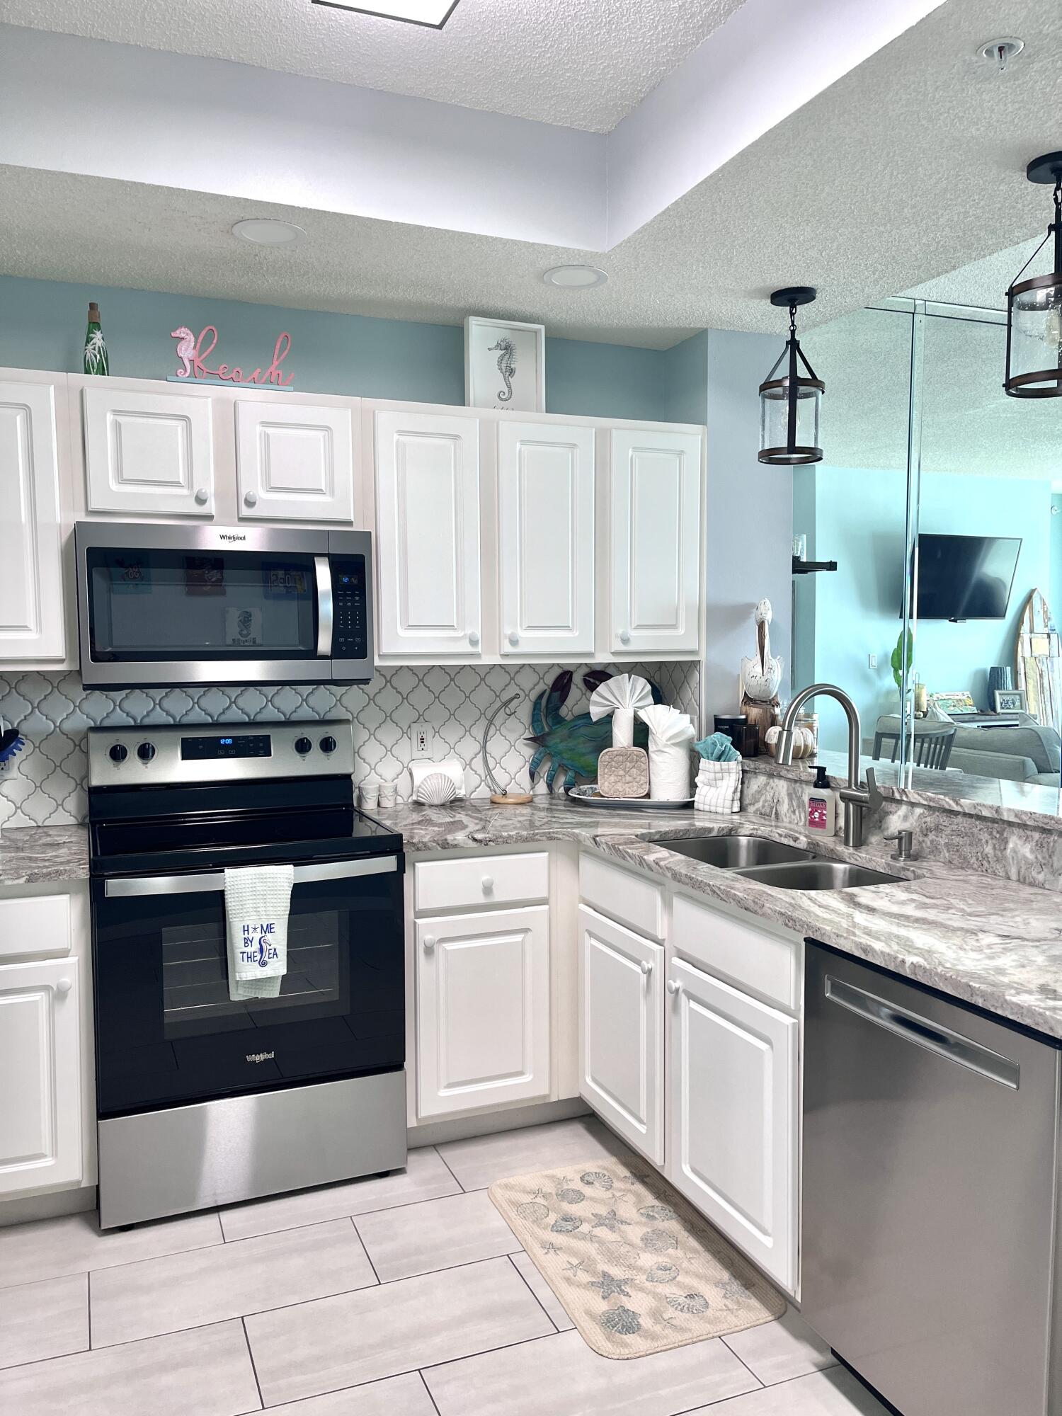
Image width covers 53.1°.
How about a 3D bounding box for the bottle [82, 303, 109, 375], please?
[{"bbox_3d":[-1.186,-0.984,2.893,0.067,0.242,0.067,-2,4,-22],"label":"bottle"}]

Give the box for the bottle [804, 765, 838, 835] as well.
[{"bbox_3d":[0.805,0.254,2.946,0.058,0.187,0.070,-3,5,-39],"label":"bottle"}]

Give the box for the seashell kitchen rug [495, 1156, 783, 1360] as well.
[{"bbox_3d":[0.220,1.277,2.536,0.460,0.012,0.765,-1,3,-22],"label":"seashell kitchen rug"}]

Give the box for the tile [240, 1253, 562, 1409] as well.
[{"bbox_3d":[-0.280,1.317,2.264,0.606,0.010,0.302,-2,4,-22],"label":"tile"}]

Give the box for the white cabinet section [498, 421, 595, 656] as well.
[{"bbox_3d":[-0.002,-0.522,3.386,0.316,0.695,0.290,-2,4,-22],"label":"white cabinet section"}]

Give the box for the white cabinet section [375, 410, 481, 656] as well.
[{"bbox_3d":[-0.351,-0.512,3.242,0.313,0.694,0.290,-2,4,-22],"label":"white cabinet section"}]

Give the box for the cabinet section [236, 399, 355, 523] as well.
[{"bbox_3d":[-0.706,-0.689,3.083,0.315,0.313,0.290,-2,4,-22],"label":"cabinet section"}]

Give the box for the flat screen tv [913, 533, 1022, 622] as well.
[{"bbox_3d":[3.356,-1.009,8.287,1.120,0.645,0.070,-2,16,-23],"label":"flat screen tv"}]

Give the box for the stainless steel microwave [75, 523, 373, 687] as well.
[{"bbox_3d":[-0.866,-0.280,3.023,0.759,0.426,0.410,-2,4,-22],"label":"stainless steel microwave"}]

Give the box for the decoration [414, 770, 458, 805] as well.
[{"bbox_3d":[-0.304,0.264,3.448,0.138,0.110,0.050,-1,4,-17],"label":"decoration"}]

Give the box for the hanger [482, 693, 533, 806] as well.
[{"bbox_3d":[-0.078,0.132,3.572,0.178,0.365,0.140,-1,3,-7],"label":"hanger"}]

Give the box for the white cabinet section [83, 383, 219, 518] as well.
[{"bbox_3d":[-1.057,-0.679,2.938,0.315,0.315,0.290,-2,4,-22],"label":"white cabinet section"}]

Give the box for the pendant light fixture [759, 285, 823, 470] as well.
[{"bbox_3d":[0.757,-0.959,3.072,0.188,0.480,0.188,0,4,0],"label":"pendant light fixture"}]

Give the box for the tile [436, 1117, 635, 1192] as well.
[{"bbox_3d":[0.036,1.264,3.038,0.570,0.010,0.306,-1,3,-22],"label":"tile"}]

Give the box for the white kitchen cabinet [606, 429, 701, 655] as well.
[{"bbox_3d":[0.365,-0.539,3.577,0.323,0.710,0.250,-1,3,-22],"label":"white kitchen cabinet"}]

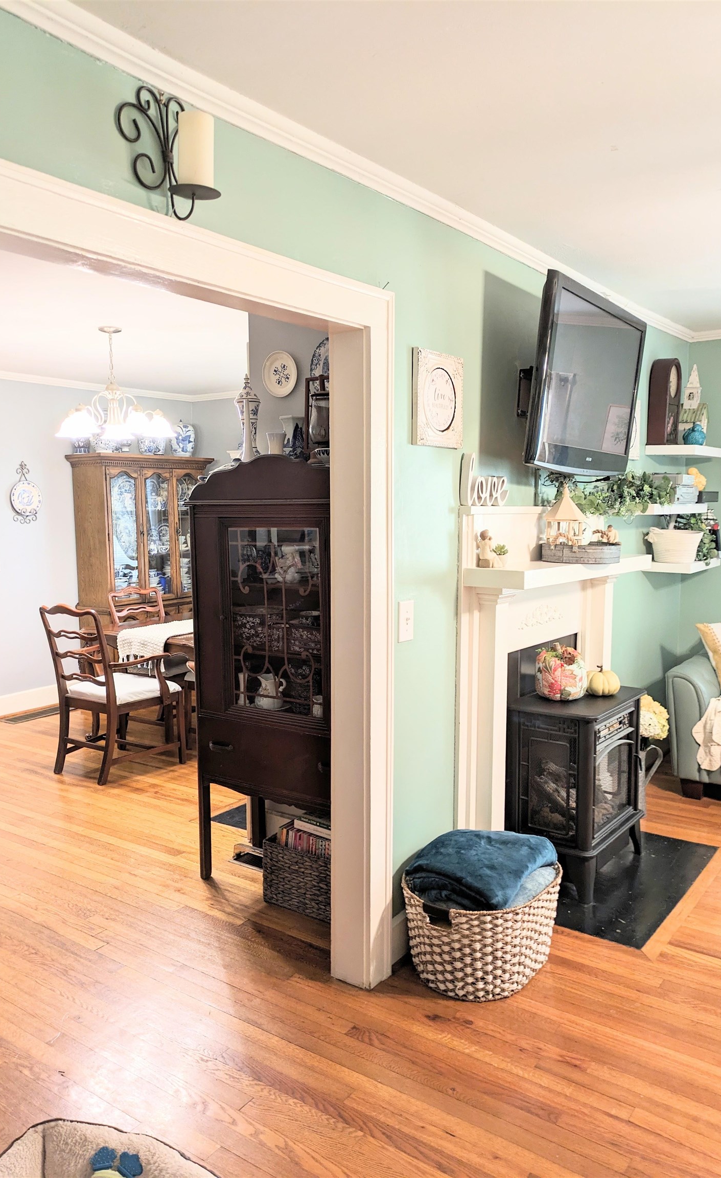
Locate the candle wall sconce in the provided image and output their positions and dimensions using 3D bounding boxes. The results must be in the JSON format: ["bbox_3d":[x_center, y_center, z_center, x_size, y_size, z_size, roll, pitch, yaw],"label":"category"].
[{"bbox_3d":[-0.362,-0.942,1.839,0.165,0.274,0.255,4,7,36],"label":"candle wall sconce"}]

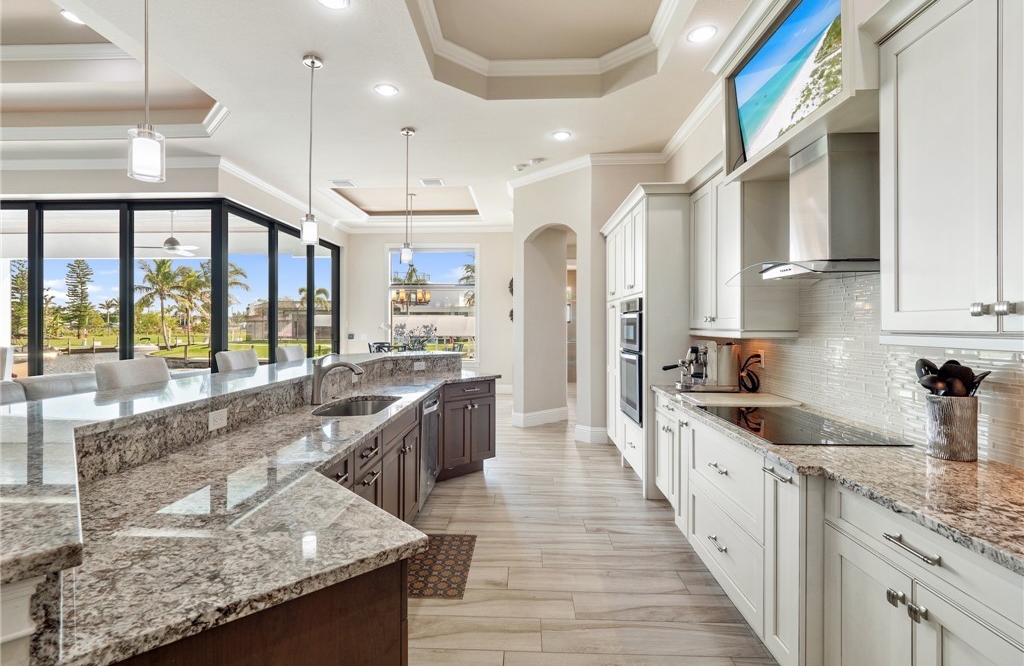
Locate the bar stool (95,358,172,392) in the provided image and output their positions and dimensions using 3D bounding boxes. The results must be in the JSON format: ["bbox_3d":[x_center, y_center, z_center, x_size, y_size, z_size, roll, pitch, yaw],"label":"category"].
[{"bbox_3d":[-1.997,0.750,2.803,0.540,1.170,0.460,0,1,2],"label":"bar stool"}]

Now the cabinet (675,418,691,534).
[{"bbox_3d":[1.361,0.864,2.942,0.600,0.760,0.230,0,1,2],"label":"cabinet"}]

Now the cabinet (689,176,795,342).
[{"bbox_3d":[1.565,-0.561,3.279,0.355,1.180,0.920,0,1,2],"label":"cabinet"}]

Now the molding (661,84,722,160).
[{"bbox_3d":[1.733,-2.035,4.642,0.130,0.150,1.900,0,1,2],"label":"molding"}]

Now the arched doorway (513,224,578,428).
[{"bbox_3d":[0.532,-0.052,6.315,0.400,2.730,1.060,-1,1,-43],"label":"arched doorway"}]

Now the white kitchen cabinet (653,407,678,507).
[{"bbox_3d":[1.458,0.896,3.510,0.600,0.680,0.600,0,1,2],"label":"white kitchen cabinet"}]

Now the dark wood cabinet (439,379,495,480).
[{"bbox_3d":[-0.593,0.878,4.635,0.610,0.870,0.620,-1,1,-43],"label":"dark wood cabinet"}]

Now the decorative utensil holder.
[{"bbox_3d":[1.585,0.341,1.708,0.136,0.220,0.136,0,1,2],"label":"decorative utensil holder"}]

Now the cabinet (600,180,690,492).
[{"bbox_3d":[1.419,0.064,4.585,0.716,2.500,1.720,0,1,2],"label":"cabinet"}]

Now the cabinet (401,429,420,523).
[{"bbox_3d":[-0.945,0.913,3.113,0.600,0.660,0.440,0,1,2],"label":"cabinet"}]

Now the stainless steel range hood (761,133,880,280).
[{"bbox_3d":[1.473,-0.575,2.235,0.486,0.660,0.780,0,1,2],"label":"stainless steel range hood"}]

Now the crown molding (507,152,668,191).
[{"bbox_3d":[0.815,-2.052,5.904,2.172,0.160,0.586,0,1,29],"label":"crown molding"}]

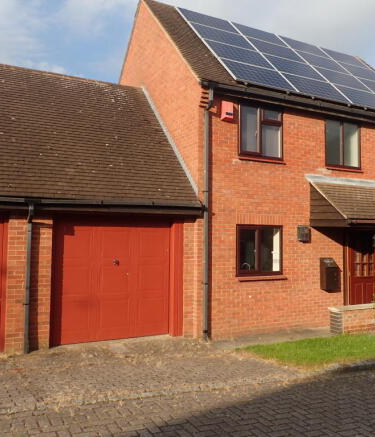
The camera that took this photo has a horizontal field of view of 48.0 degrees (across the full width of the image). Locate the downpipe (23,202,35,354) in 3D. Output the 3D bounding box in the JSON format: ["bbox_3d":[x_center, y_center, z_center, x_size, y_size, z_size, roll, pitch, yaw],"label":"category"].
[{"bbox_3d":[-2.454,0.936,6.547,0.085,2.333,0.250,2,-3,-28],"label":"downpipe"}]

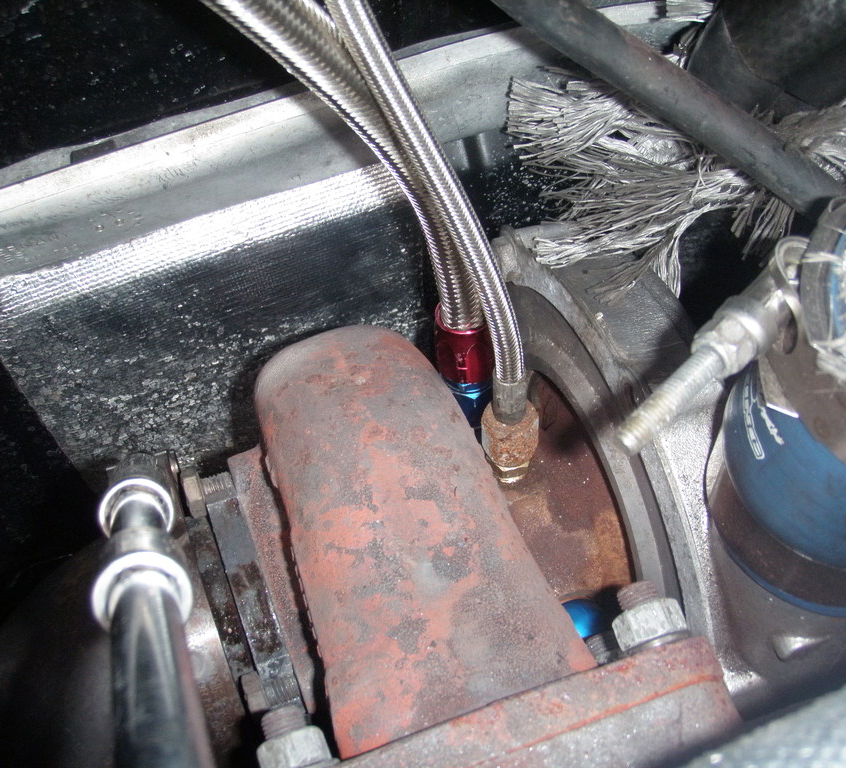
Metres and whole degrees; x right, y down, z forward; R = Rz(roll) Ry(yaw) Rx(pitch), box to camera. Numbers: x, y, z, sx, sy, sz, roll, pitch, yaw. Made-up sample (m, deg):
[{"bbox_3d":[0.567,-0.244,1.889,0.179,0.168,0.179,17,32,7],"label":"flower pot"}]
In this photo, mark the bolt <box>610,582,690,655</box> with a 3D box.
[{"bbox_3d":[0.056,0.058,0.281,0.018,0.018,0.016,-21,75,6],"label":"bolt"}]

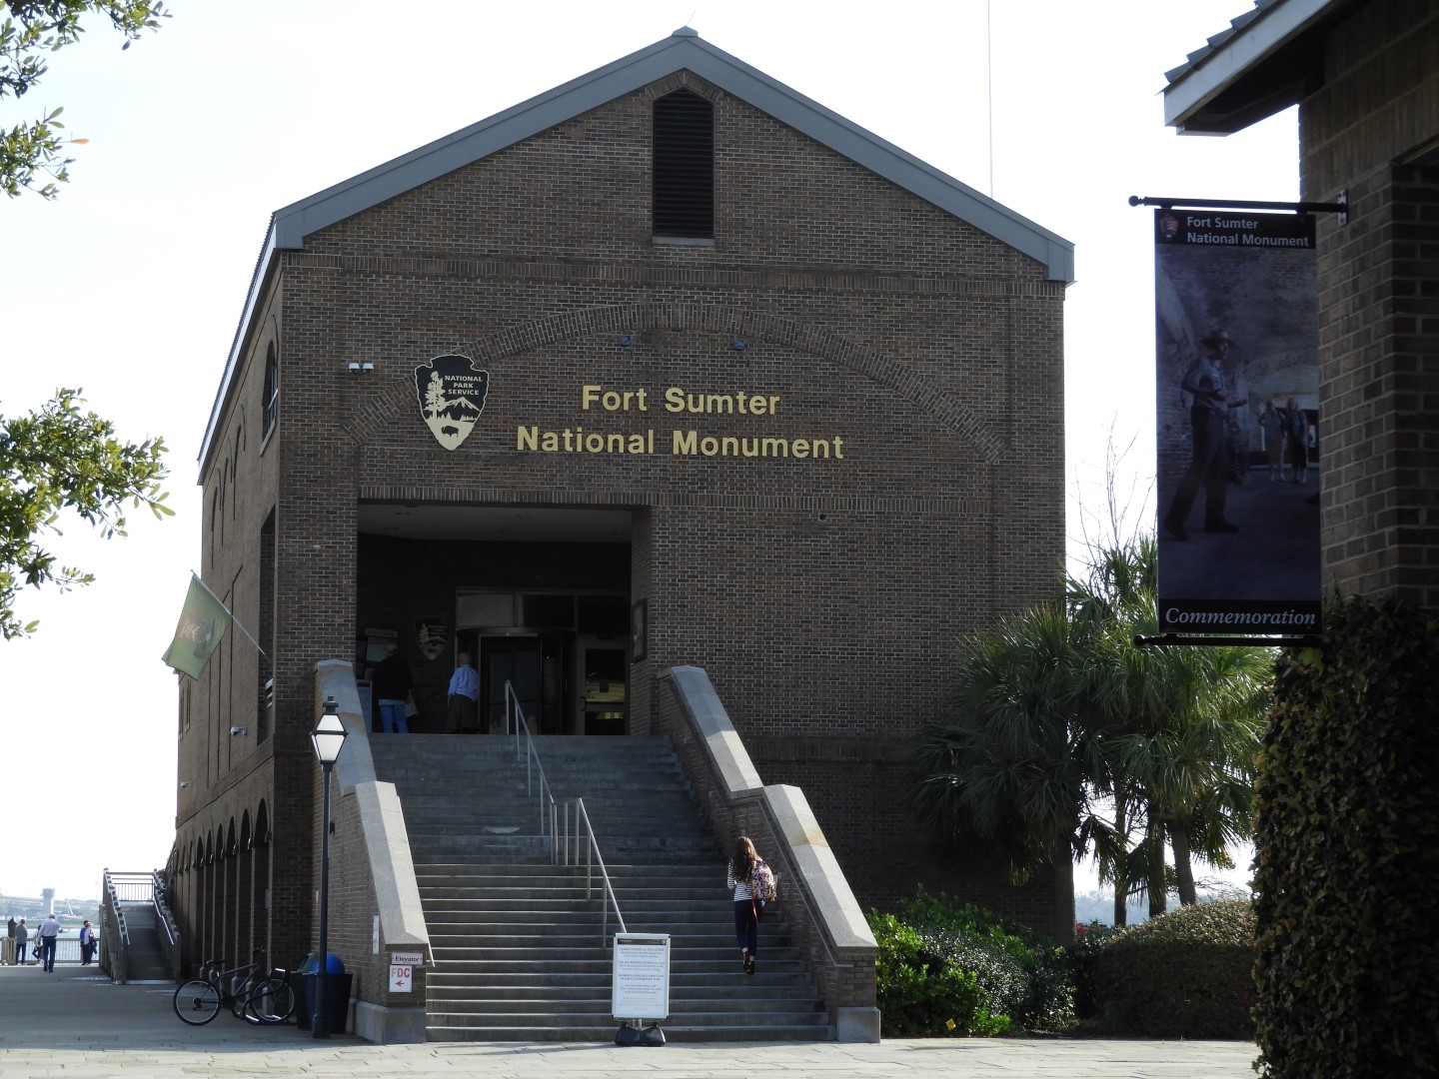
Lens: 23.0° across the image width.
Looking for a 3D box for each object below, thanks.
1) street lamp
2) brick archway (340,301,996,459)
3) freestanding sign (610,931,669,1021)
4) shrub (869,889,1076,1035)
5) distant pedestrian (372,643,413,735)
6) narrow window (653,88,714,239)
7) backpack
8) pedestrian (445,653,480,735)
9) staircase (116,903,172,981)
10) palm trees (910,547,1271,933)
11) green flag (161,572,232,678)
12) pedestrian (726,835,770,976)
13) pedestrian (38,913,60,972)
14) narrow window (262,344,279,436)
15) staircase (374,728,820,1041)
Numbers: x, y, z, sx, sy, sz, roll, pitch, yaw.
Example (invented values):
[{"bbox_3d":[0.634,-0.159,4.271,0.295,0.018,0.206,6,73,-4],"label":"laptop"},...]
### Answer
[{"bbox_3d":[-4.810,4.002,43.374,0.430,4.170,0.430,1,-6,-10],"label":"street lamp"},{"bbox_3d":[-0.623,-2.502,55.224,10.460,2.450,0.250,1,-6,-11],"label":"brick archway"},{"bbox_3d":[-0.896,5.035,40.700,0.660,0.980,0.080,2,-6,-6],"label":"freestanding sign"},{"bbox_3d":[3.272,5.400,45.200,2.750,1.860,2.300,1,-6,-11],"label":"shrub"},{"bbox_3d":[-5.333,2.562,57.600,0.560,1.710,0.420,2,-7,-20],"label":"distant pedestrian"},{"bbox_3d":[-0.600,-6.021,56.660,0.994,2.445,0.200,1,-6,-10],"label":"narrow window"},{"bbox_3d":[0.539,4.184,43.400,0.330,0.490,0.220,3,-7,-22],"label":"backpack"},{"bbox_3d":[-4.294,2.749,59.200,0.550,1.690,0.380,0,-6,5],"label":"pedestrian"},{"bbox_3d":[-14.295,9.920,87.500,1.400,1.960,6.000,2,-6,-13],"label":"staircase"},{"bbox_3d":[5.701,3.734,54.287,5.500,7.200,4.800,1,-6,-10],"label":"palm trees"},{"bbox_3d":[-8.281,1.380,55.976,1.075,1.638,0.300,1,-6,-10],"label":"green flag"},{"bbox_3d":[0.363,4.535,43.891,0.500,1.712,0.500,1,-6,-10],"label":"pedestrian"},{"bbox_3d":[-19.547,11.721,103.000,0.620,1.720,0.420,0,-6,2],"label":"pedestrian"},{"bbox_3d":[-7.282,-2.450,57.906,0.200,1.539,4.200,1,-6,-10],"label":"narrow window"},{"bbox_3d":[-2.191,4.474,48.365,4.922,4.312,12.910,1,-6,-10],"label":"staircase"}]

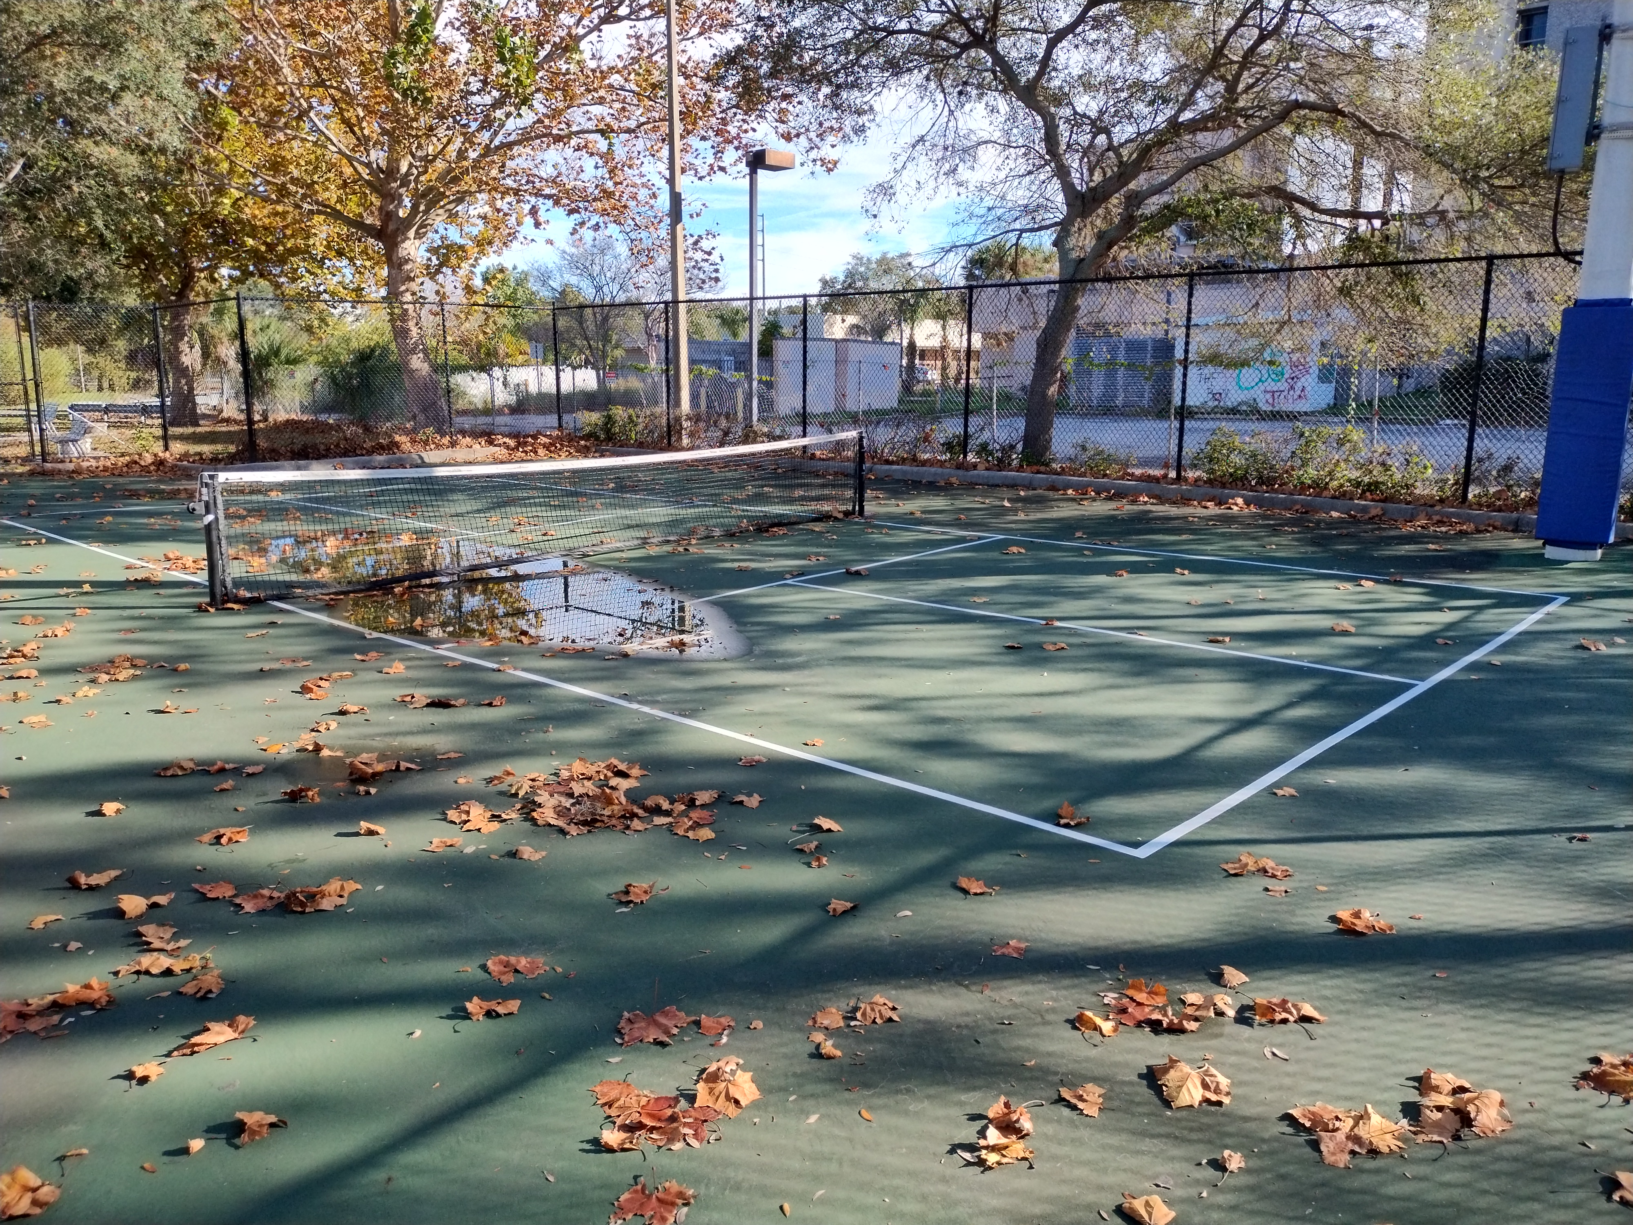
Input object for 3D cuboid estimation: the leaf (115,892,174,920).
[{"bbox_3d":[-1.949,0.849,3.419,0.172,0.048,0.085,-4,12,-20],"label":"leaf"}]

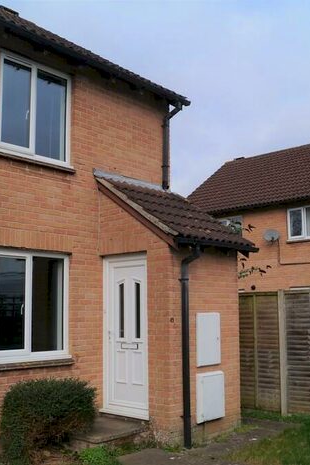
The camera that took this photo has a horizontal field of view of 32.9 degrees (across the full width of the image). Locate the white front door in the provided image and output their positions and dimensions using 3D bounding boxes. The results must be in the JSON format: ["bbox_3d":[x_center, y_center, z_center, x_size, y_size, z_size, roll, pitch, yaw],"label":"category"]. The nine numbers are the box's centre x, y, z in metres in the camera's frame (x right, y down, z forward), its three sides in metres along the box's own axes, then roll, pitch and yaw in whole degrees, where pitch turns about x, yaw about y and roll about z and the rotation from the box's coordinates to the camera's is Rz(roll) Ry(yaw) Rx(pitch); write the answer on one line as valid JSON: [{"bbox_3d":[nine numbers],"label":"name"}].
[{"bbox_3d":[-0.394,1.339,6.879,0.880,2.060,0.090,-7,-10,43],"label":"white front door"}]

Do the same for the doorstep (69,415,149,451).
[{"bbox_3d":[-0.656,2.425,6.261,1.000,0.190,0.950,-7,-10,43],"label":"doorstep"}]

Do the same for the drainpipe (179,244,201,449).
[{"bbox_3d":[0.461,1.345,6.280,0.270,2.410,0.085,-7,-10,43],"label":"drainpipe"}]

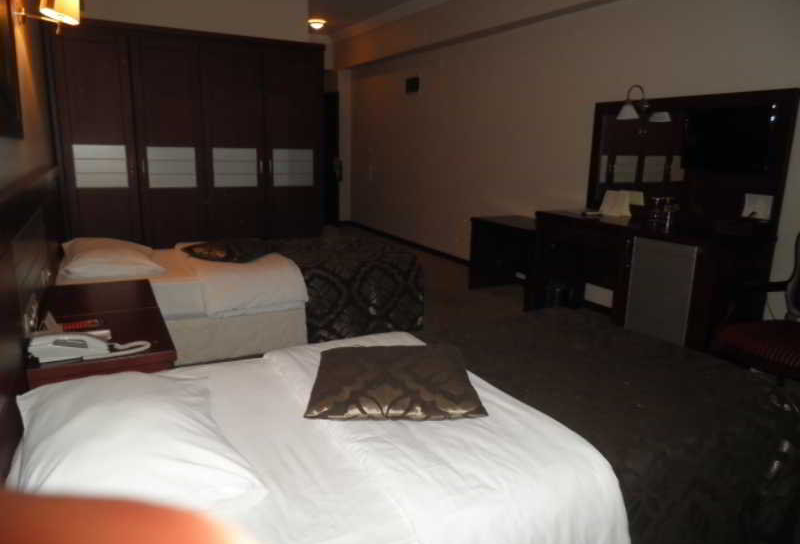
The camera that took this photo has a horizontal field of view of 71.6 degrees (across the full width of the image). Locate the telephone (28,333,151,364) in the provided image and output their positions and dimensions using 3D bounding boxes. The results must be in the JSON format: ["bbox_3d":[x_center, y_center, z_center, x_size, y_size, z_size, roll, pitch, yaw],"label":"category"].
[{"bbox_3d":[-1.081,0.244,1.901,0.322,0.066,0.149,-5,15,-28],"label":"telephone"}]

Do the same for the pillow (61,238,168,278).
[{"bbox_3d":[-1.724,-0.128,3.294,0.533,0.149,0.719,-5,15,-28],"label":"pillow"}]

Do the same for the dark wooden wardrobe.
[{"bbox_3d":[-1.715,-0.925,4.744,2.024,2.025,0.608,-5,15,-28],"label":"dark wooden wardrobe"}]

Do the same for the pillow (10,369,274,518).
[{"bbox_3d":[-0.668,0.360,1.342,0.512,0.149,0.688,-5,15,-28],"label":"pillow"}]

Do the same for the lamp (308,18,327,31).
[{"bbox_3d":[-1.038,-3.144,7.053,0.186,0.112,0.186,-5,15,-28],"label":"lamp"}]

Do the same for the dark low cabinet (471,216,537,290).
[{"bbox_3d":[1.042,-0.104,4.674,0.539,0.636,0.787,-5,15,-28],"label":"dark low cabinet"}]

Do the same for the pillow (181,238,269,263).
[{"bbox_3d":[-1.117,-0.155,3.607,0.496,0.112,0.496,-5,15,-28],"label":"pillow"}]

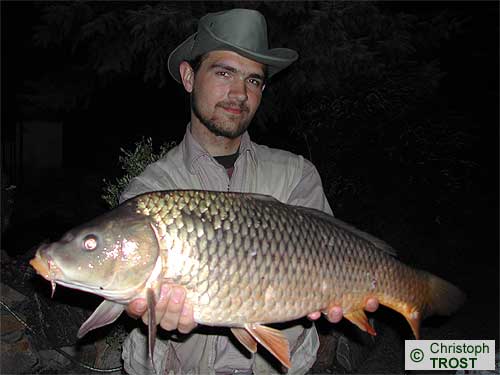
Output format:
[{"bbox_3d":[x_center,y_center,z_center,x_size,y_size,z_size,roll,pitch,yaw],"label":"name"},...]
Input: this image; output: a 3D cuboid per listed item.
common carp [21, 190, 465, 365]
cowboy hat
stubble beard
[{"bbox_3d":[0.030,0.125,0.765,0.645,0.225,0.140,8,-12,-18],"label":"common carp"},{"bbox_3d":[-0.039,-0.297,1.155,0.280,0.130,0.310,13,-4,-19],"label":"cowboy hat"},{"bbox_3d":[-0.061,-0.144,1.100,0.125,0.095,0.085,12,-3,-20],"label":"stubble beard"}]

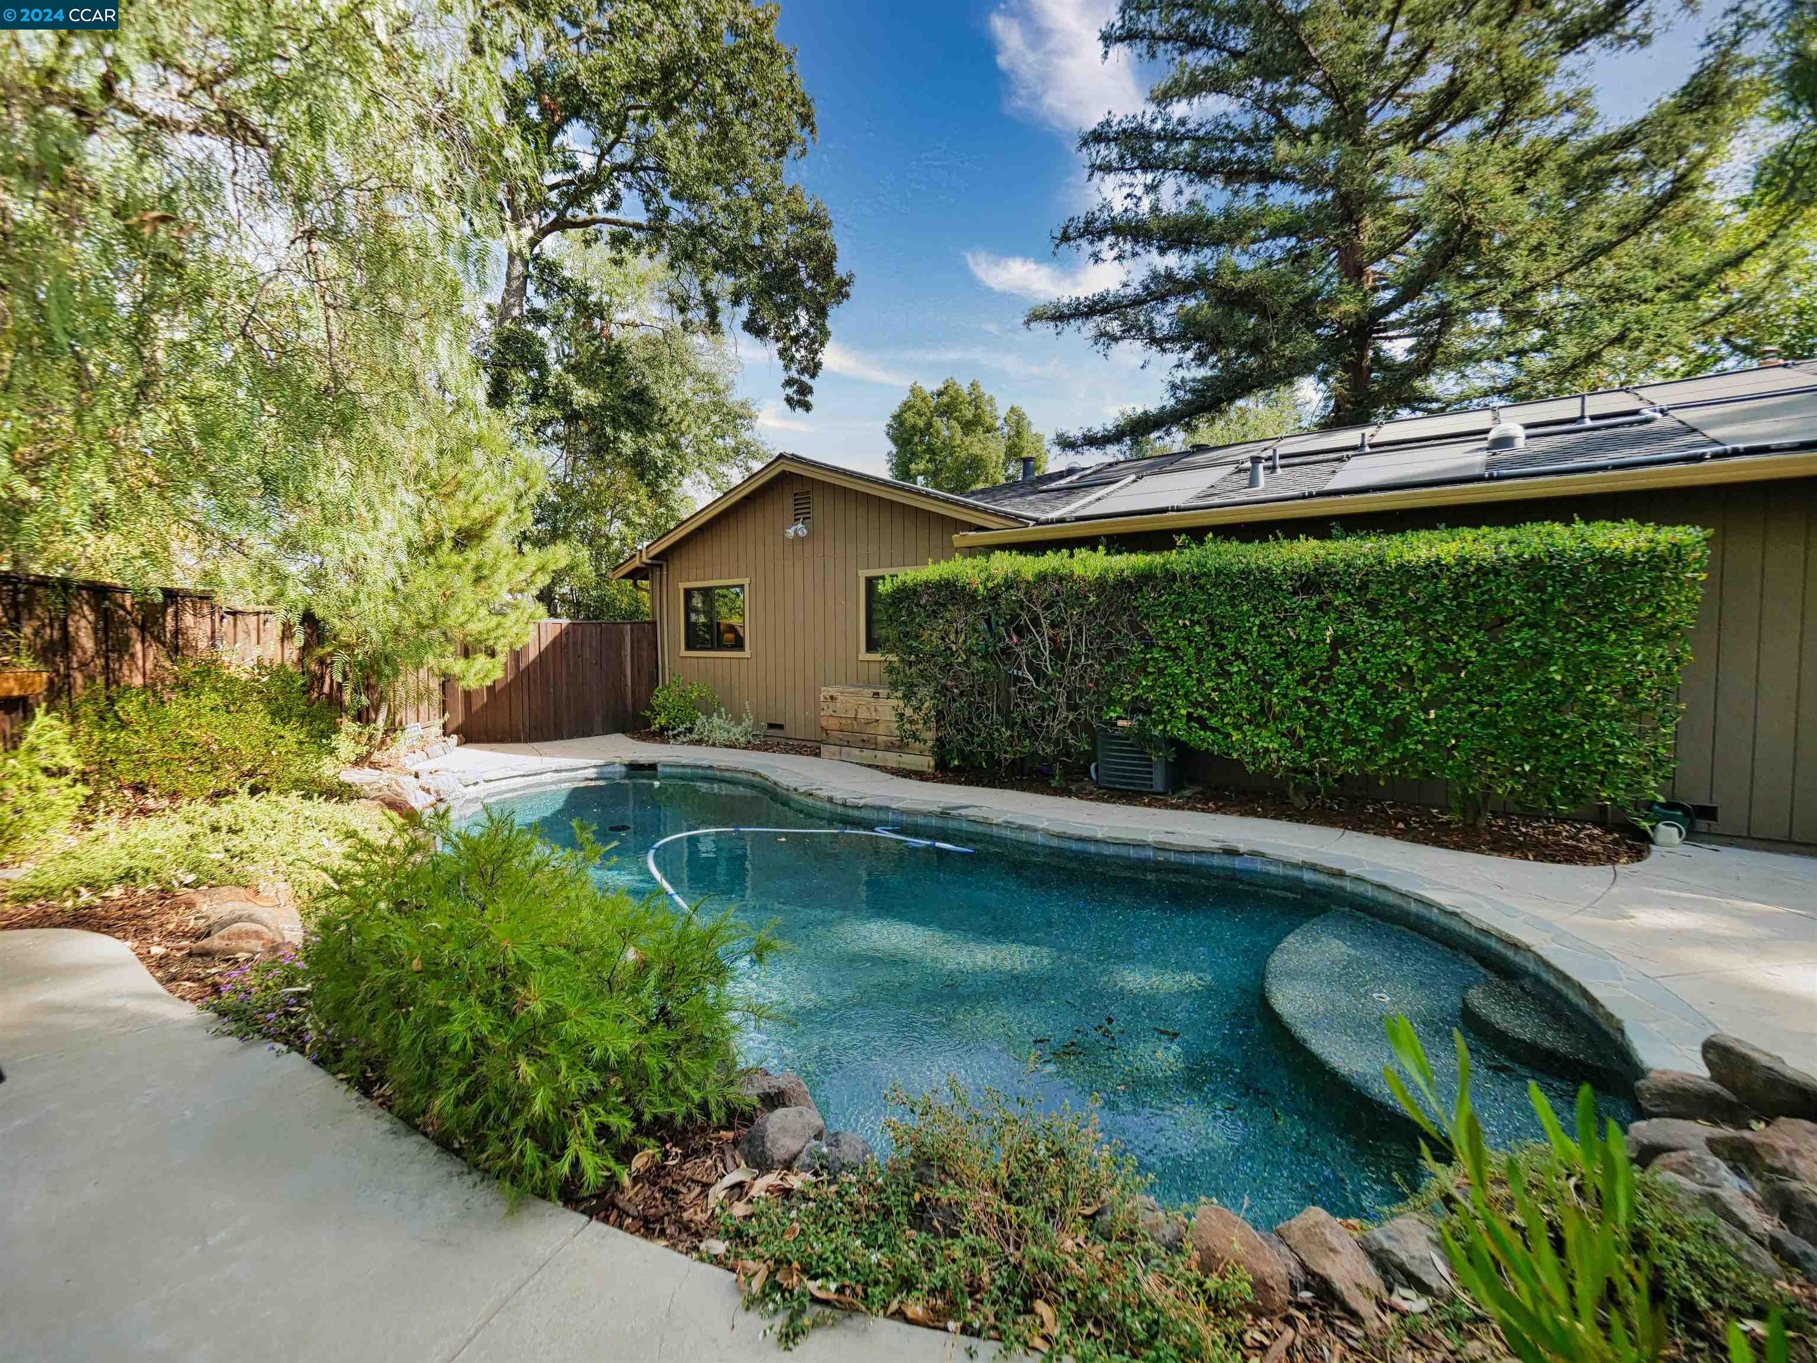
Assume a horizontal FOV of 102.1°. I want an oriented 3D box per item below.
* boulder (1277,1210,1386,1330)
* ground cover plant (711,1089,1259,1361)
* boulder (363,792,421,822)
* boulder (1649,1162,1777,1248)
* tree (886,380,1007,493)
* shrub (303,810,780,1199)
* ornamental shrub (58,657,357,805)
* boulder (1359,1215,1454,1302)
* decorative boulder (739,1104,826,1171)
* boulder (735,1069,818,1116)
[{"bbox_3d":[0.945,1.326,1.679,0.200,0.200,0.260,-2,4,-25],"label":"boulder"},{"bbox_3d":[0.110,1.232,1.744,1.220,0.350,0.600,1,4,20],"label":"ground cover plant"},{"bbox_3d":[-4.250,1.052,6.071,0.450,0.270,0.380,0,3,0],"label":"boulder"},{"bbox_3d":[2.090,1.341,1.940,0.210,0.140,0.270,0,3,0],"label":"boulder"},{"bbox_3d":[1.300,-5.133,24.746,4.300,10.400,4.300,0,3,0],"label":"tree"},{"bbox_3d":[-1.080,0.905,2.286,1.380,0.930,1.120,2,4,30],"label":"shrub"},{"bbox_3d":[-5.750,0.388,6.132,1.300,1.200,1.900,2,4,30],"label":"ornamental shrub"},{"bbox_3d":[1.165,1.347,1.740,0.200,0.150,0.220,-2,4,-25],"label":"boulder"},{"bbox_3d":[-0.365,1.319,2.139,0.240,0.165,0.220,0,3,0],"label":"decorative boulder"},{"bbox_3d":[-0.410,1.314,2.309,0.260,0.160,0.220,0,3,0],"label":"boulder"}]

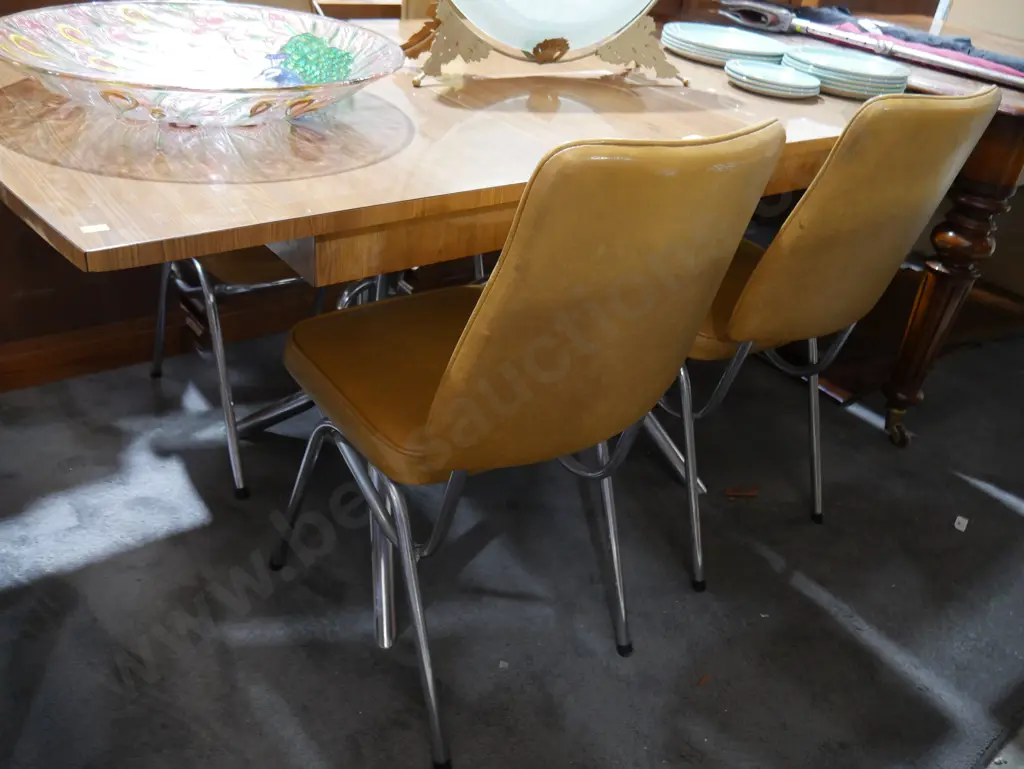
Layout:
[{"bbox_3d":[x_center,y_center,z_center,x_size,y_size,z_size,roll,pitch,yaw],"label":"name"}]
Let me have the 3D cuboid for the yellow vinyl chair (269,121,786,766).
[{"bbox_3d":[-0.039,0.018,1.117,0.410,0.850,0.530,-19,41,-36],"label":"yellow vinyl chair"}]

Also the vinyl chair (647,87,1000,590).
[{"bbox_3d":[0.387,-0.144,1.462,0.410,0.850,0.530,-18,40,-35],"label":"vinyl chair"}]

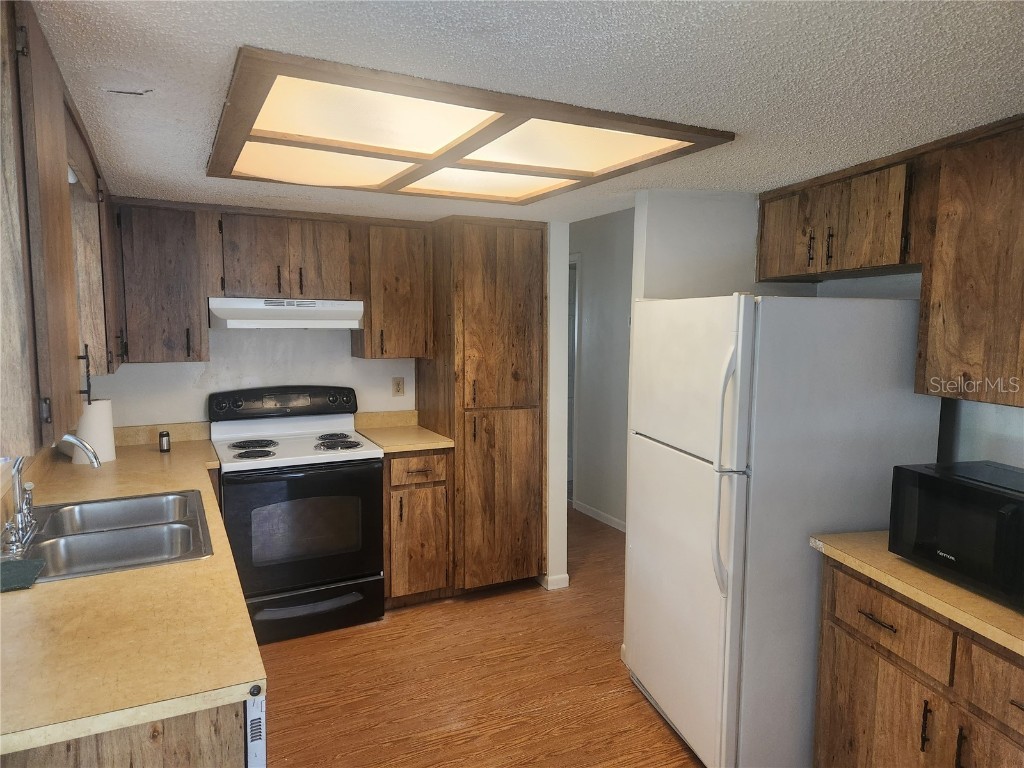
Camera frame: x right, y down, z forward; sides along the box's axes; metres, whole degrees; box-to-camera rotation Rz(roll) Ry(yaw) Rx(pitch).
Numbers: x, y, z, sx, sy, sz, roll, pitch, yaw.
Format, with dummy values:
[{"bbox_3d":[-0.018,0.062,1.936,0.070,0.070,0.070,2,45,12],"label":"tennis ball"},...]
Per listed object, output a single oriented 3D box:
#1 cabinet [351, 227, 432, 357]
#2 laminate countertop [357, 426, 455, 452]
[{"bbox_3d":[-0.709,-0.542,4.015,0.405,0.763,0.325,-2,6,-27],"label":"cabinet"},{"bbox_3d":[-0.646,0.317,3.946,0.419,0.037,0.635,-2,6,-27],"label":"laminate countertop"}]

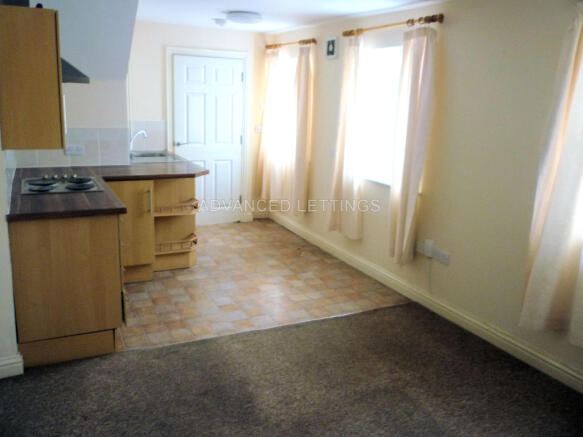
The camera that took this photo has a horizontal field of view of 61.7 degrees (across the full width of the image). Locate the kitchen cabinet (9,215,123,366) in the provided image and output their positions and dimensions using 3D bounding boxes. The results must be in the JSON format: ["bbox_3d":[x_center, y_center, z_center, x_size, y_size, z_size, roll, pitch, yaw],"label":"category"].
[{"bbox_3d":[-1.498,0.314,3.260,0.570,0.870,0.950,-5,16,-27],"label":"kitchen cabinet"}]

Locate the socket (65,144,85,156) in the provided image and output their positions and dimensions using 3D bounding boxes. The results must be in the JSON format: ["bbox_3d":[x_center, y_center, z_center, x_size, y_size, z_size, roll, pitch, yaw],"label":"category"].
[{"bbox_3d":[-1.853,-0.578,4.193,0.146,0.086,0.015,-5,16,-27],"label":"socket"}]

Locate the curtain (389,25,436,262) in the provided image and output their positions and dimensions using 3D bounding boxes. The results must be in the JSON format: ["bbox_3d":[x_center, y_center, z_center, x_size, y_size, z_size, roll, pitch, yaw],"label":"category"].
[{"bbox_3d":[0.916,-0.532,3.760,0.110,1.790,0.340,-5,16,-27],"label":"curtain"}]

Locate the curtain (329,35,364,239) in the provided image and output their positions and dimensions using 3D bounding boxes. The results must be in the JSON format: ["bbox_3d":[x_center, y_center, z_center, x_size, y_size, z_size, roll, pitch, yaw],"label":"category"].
[{"bbox_3d":[0.574,-0.717,4.531,0.120,1.840,0.460,-4,15,-27],"label":"curtain"}]

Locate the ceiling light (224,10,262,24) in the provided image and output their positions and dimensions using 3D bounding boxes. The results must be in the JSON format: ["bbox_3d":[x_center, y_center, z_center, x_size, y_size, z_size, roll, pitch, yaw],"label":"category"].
[{"bbox_3d":[-0.430,-1.813,4.430,0.335,0.078,0.335,2,14,-1],"label":"ceiling light"}]

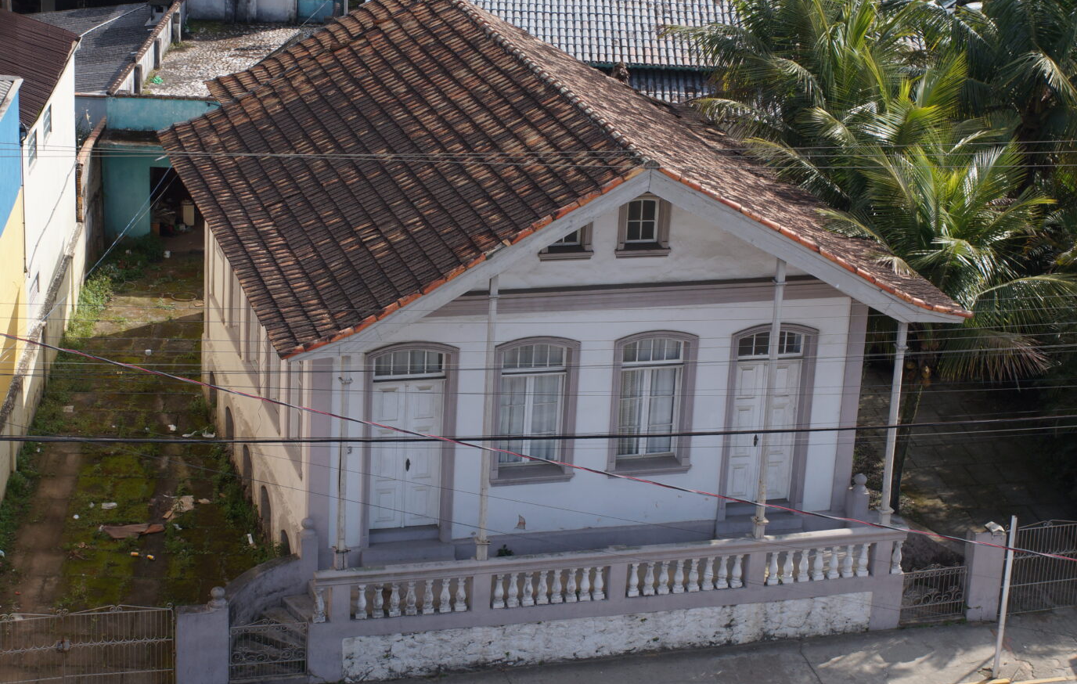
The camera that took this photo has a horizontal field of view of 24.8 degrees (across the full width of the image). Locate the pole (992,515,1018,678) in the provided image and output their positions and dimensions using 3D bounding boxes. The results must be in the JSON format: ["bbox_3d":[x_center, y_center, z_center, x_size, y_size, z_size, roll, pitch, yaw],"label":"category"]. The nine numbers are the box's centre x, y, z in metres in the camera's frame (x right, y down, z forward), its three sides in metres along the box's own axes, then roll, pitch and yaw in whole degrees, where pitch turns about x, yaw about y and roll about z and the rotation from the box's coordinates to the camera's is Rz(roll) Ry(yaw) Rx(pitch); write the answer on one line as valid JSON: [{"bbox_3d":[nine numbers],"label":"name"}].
[{"bbox_3d":[7.107,3.883,37.327,0.080,2.718,0.080,-3,21,-16],"label":"pole"}]

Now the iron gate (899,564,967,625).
[{"bbox_3d":[6.330,4.018,39.291,1.125,0.956,0.061,-3,21,-16],"label":"iron gate"}]

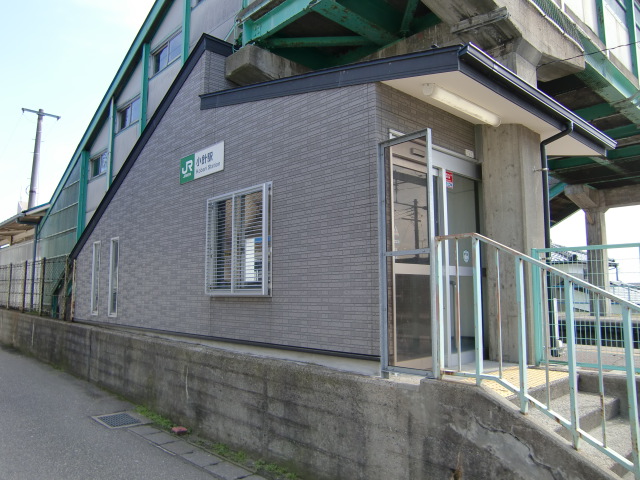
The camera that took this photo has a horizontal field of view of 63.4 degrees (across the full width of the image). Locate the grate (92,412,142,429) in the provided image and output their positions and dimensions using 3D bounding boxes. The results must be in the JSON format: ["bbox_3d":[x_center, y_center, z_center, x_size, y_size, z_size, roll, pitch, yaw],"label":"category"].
[{"bbox_3d":[-2.716,2.446,6.955,0.425,0.040,0.807,5,-8,-42],"label":"grate"}]

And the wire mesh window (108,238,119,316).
[{"bbox_3d":[-3.546,0.642,9.003,0.100,1.369,0.341,5,-8,-42],"label":"wire mesh window"}]

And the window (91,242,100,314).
[{"bbox_3d":[-4.146,0.716,9.664,0.100,1.355,0.321,5,-8,-42],"label":"window"}]

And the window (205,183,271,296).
[{"bbox_3d":[-0.962,0.040,6.083,0.150,1.235,1.245,5,-8,-42],"label":"window"}]

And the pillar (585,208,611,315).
[{"bbox_3d":[8.187,0.664,15.246,0.450,3.110,0.600,-6,-8,44],"label":"pillar"}]

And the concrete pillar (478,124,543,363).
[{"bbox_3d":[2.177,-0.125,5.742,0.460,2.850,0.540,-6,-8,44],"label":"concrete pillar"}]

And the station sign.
[{"bbox_3d":[-1.599,-1.008,6.911,0.040,0.368,1.142,5,-8,-42],"label":"station sign"}]

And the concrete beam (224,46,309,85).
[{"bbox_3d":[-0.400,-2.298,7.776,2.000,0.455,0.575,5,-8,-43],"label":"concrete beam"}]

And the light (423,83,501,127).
[{"bbox_3d":[1.379,-1.246,4.901,1.230,0.110,0.140,4,3,-45],"label":"light"}]

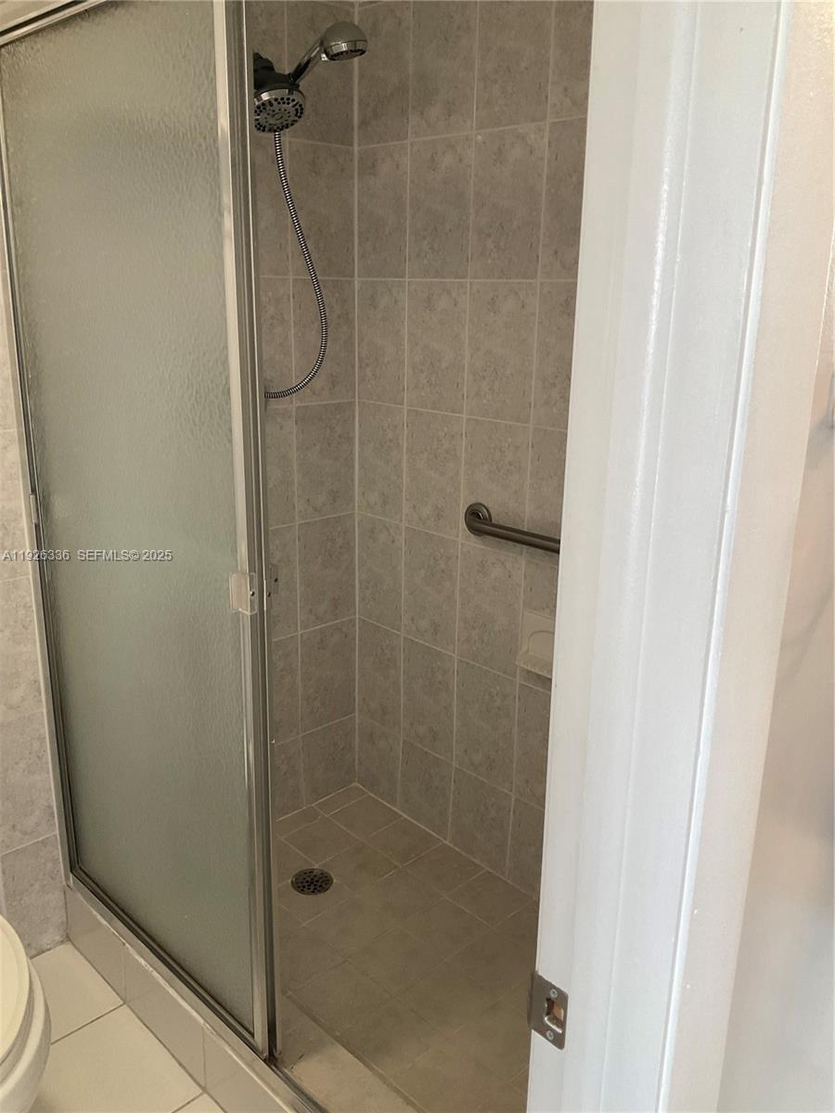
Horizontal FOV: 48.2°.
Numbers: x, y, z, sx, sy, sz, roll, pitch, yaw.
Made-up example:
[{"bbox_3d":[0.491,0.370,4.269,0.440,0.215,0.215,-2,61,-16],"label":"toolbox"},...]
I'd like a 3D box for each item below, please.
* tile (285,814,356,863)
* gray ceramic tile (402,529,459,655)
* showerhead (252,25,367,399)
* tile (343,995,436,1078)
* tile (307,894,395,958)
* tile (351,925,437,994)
[{"bbox_3d":[-0.263,0.787,2.575,0.155,0.010,0.157,-17,25,-41],"label":"tile"},{"bbox_3d":[0.038,0.086,2.380,0.009,0.301,0.200,-14,22,-42],"label":"gray ceramic tile"},{"bbox_3d":[-0.244,-0.678,1.934,0.160,0.700,0.350,-14,23,-42],"label":"showerhead"},{"bbox_3d":[-0.053,0.986,1.895,0.154,0.009,0.154,-16,24,-41],"label":"tile"},{"bbox_3d":[-0.159,0.868,2.177,0.154,0.010,0.154,-14,23,-41],"label":"tile"},{"bbox_3d":[-0.050,0.917,2.105,0.153,0.010,0.153,-17,25,-41],"label":"tile"}]

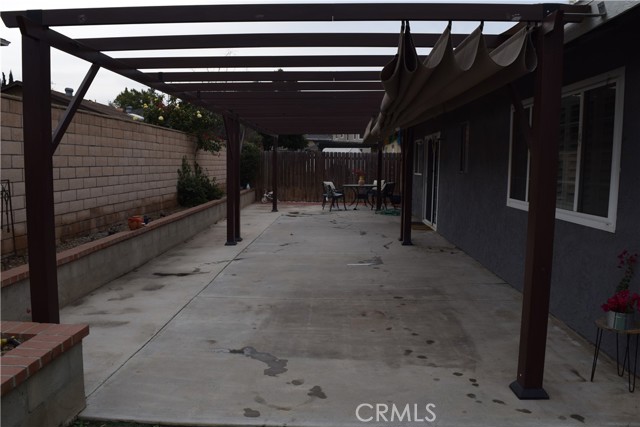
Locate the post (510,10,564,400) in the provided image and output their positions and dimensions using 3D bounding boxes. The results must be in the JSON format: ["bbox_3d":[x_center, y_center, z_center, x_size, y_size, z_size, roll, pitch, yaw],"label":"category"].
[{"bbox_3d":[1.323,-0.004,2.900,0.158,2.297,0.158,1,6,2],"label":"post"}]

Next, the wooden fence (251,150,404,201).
[{"bbox_3d":[0.348,-1.345,17.595,5.550,1.830,0.090,1,6,2],"label":"wooden fence"}]

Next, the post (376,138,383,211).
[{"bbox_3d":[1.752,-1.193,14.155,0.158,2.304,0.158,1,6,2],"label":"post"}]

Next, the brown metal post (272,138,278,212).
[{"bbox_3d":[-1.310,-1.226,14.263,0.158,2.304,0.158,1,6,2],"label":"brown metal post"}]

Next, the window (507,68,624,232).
[{"bbox_3d":[2.225,-0.577,4.683,0.090,1.202,2.275,1,6,2],"label":"window"}]

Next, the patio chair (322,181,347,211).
[{"bbox_3d":[0.449,-0.547,14.850,0.620,0.890,0.580,-3,7,-31],"label":"patio chair"}]

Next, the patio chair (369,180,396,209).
[{"bbox_3d":[1.966,-0.557,14.866,0.620,0.890,0.580,4,7,30],"label":"patio chair"}]

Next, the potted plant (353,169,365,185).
[{"bbox_3d":[1.285,-1.188,15.621,0.400,0.520,0.360,1,6,2],"label":"potted plant"}]

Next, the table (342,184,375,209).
[{"bbox_3d":[1.313,-0.538,15.761,1.100,0.730,1.100,1,6,2],"label":"table"}]

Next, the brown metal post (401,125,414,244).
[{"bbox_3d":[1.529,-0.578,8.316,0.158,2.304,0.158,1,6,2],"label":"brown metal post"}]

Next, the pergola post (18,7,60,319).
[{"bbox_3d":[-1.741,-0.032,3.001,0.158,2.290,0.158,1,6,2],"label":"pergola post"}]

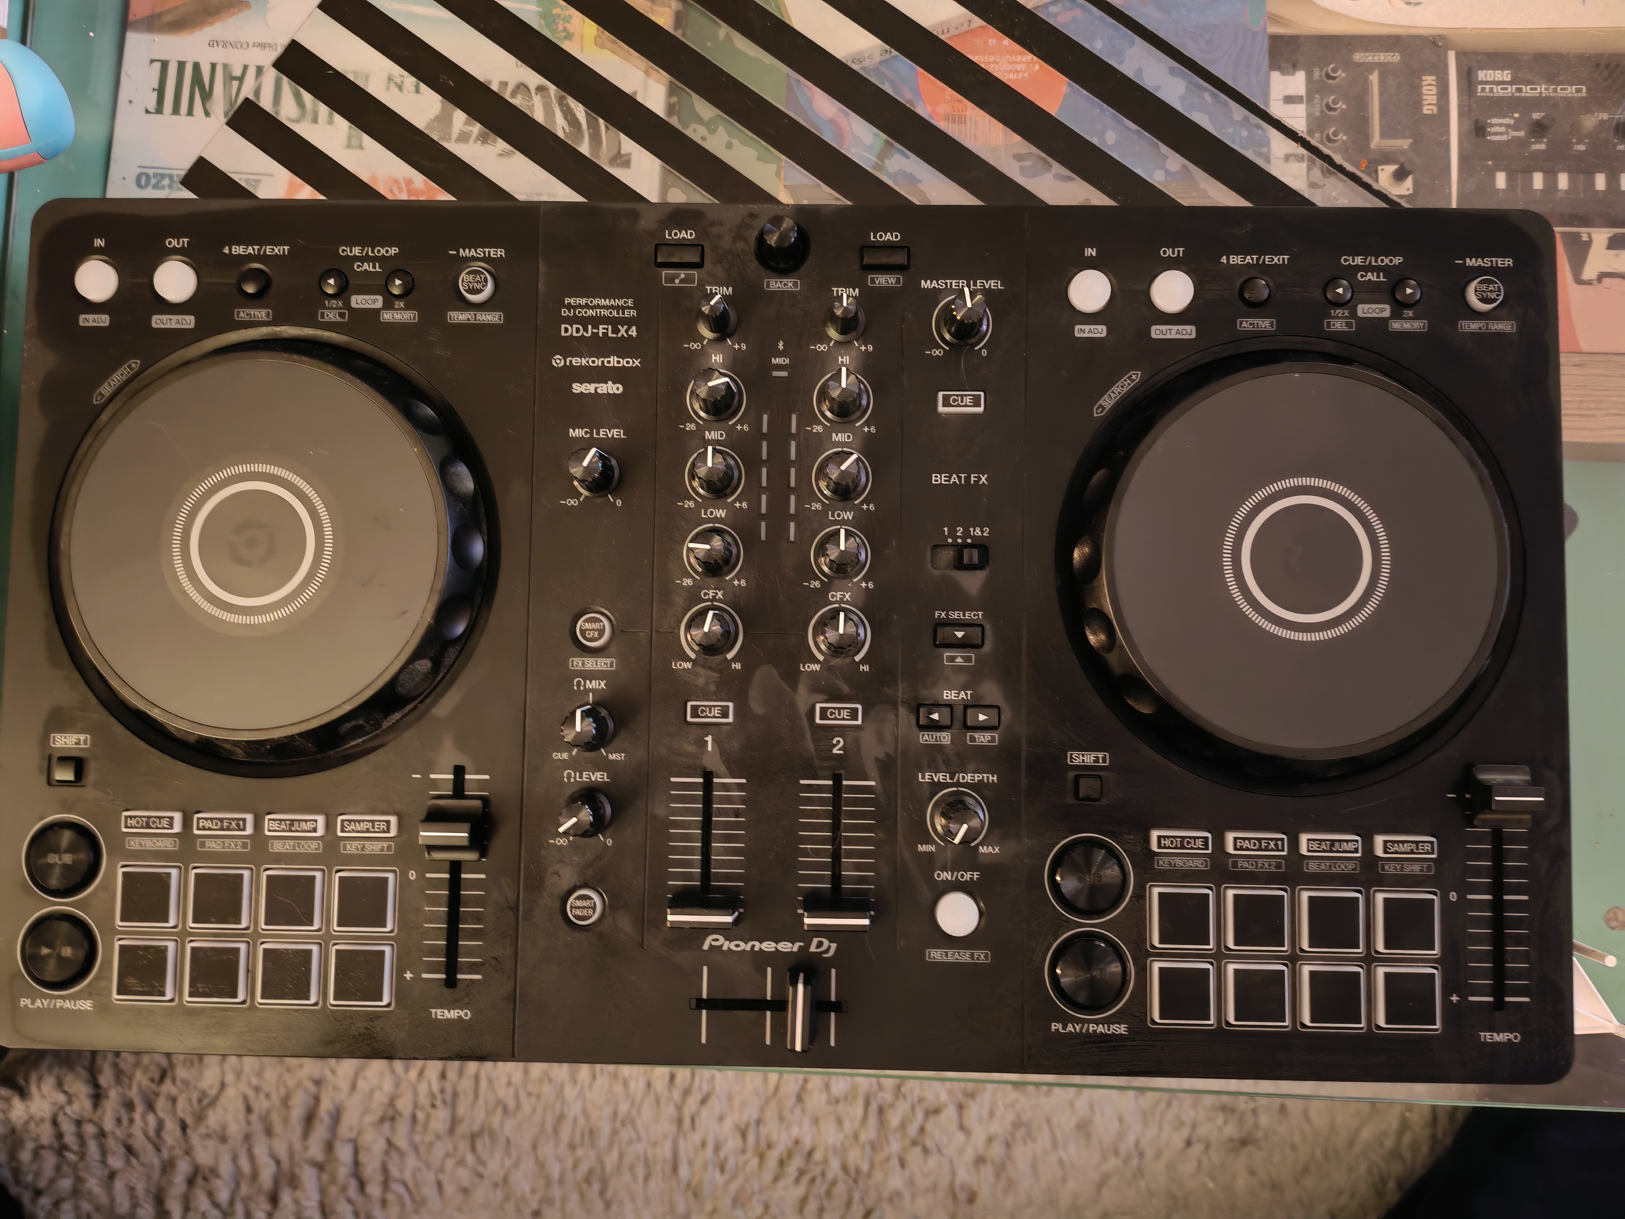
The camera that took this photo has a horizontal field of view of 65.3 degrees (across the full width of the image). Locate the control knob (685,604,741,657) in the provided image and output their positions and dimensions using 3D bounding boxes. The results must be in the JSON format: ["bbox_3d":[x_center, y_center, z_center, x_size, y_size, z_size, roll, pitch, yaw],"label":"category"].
[{"bbox_3d":[-0.031,0.007,0.383,0.015,0.018,0.015,16,87,2],"label":"control knob"}]

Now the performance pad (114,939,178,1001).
[{"bbox_3d":[-0.204,0.111,0.387,0.019,0.003,0.019,1,86,1],"label":"performance pad"}]

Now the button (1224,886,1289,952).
[{"bbox_3d":[0.134,0.093,0.380,0.019,0.004,0.019,1,86,1],"label":"button"}]

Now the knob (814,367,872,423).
[{"bbox_3d":[0.010,-0.066,0.387,0.015,0.018,0.015,0,86,1],"label":"knob"}]

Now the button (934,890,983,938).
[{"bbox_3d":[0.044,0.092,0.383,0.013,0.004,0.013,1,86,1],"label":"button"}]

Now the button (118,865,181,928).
[{"bbox_3d":[-0.204,0.088,0.389,0.019,0.003,0.019,1,86,1],"label":"button"}]

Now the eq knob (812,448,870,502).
[{"bbox_3d":[0.009,-0.042,0.387,0.016,0.016,0.016,0,86,1],"label":"eq knob"}]

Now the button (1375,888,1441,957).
[{"bbox_3d":[0.179,0.094,0.381,0.018,0.003,0.018,1,86,1],"label":"button"}]

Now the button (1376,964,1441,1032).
[{"bbox_3d":[0.178,0.116,0.379,0.018,0.003,0.018,1,86,1],"label":"button"}]

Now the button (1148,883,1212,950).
[{"bbox_3d":[0.112,0.093,0.382,0.018,0.003,0.018,1,86,1],"label":"button"}]

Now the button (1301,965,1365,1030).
[{"bbox_3d":[0.156,0.116,0.380,0.018,0.003,0.018,1,86,1],"label":"button"}]

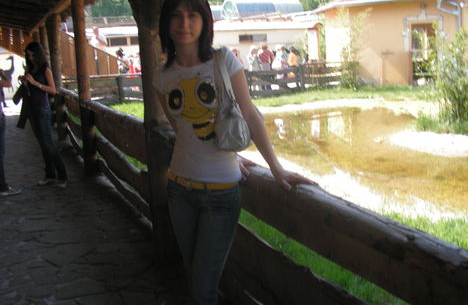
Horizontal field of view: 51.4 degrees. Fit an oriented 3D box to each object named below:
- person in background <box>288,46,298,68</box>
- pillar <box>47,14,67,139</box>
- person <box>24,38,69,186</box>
[{"bbox_3d":[2.222,-3.189,18.300,0.440,1.600,0.320,0,11,9],"label":"person in background"},{"bbox_3d":[-3.112,-1.297,8.597,0.210,2.200,0.210,-7,12,-24],"label":"pillar"},{"bbox_3d":[-2.128,-0.418,5.538,0.460,1.620,0.440,-7,12,-22],"label":"person"}]

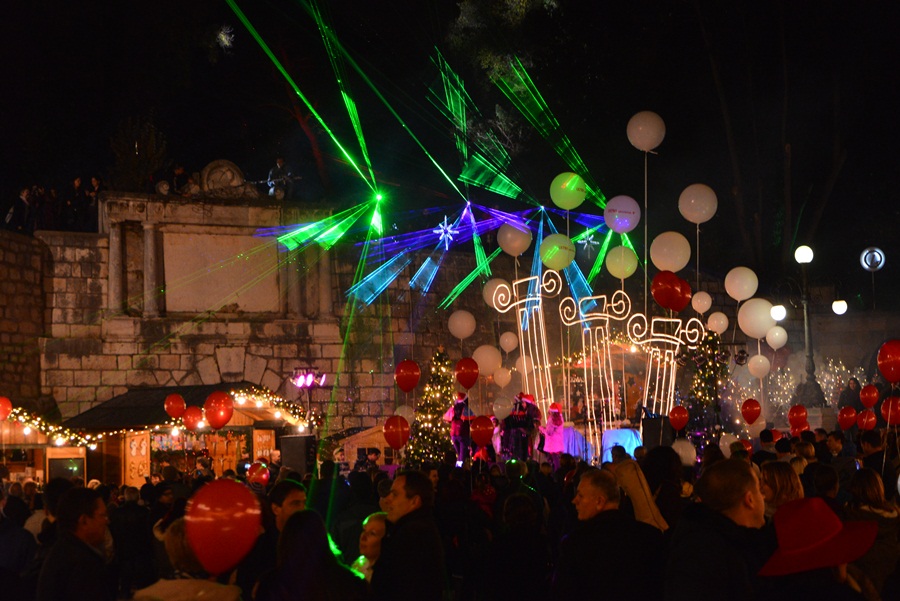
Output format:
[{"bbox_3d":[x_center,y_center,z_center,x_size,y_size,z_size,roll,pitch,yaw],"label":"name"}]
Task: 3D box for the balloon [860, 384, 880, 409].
[{"bbox_3d":[5.969,1.363,20.600,0.280,0.345,0.280,-2,-6,0],"label":"balloon"}]

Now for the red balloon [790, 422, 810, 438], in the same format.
[{"bbox_3d":[5.074,1.918,21.000,0.280,0.340,0.280,-2,-6,0],"label":"red balloon"}]

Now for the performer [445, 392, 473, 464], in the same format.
[{"bbox_3d":[0.161,2.601,27.193,0.450,1.740,0.550,3,-7,-35],"label":"performer"}]

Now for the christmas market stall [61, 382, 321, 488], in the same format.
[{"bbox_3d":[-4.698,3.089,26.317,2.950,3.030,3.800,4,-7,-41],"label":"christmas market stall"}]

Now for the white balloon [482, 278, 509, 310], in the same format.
[{"bbox_3d":[0.913,-0.116,28.000,0.550,0.600,0.550,-2,-6,0],"label":"white balloon"}]

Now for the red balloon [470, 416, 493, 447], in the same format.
[{"bbox_3d":[0.401,1.617,17.900,0.280,0.370,0.280,-2,-6,0],"label":"red balloon"}]

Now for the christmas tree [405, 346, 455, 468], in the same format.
[{"bbox_3d":[-0.256,2.237,27.500,1.300,2.750,1.300,-2,-6,0],"label":"christmas tree"}]

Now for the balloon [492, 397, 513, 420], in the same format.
[{"bbox_3d":[0.760,1.563,21.000,0.280,0.325,0.280,-1,-6,0],"label":"balloon"}]

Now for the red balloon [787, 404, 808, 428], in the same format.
[{"bbox_3d":[4.939,1.654,20.600,0.270,0.335,0.270,-2,-6,0],"label":"red balloon"}]

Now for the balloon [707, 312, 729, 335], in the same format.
[{"bbox_3d":[3.847,0.327,20.800,0.300,0.330,0.300,-2,-6,0],"label":"balloon"}]

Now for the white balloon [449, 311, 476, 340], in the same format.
[{"bbox_3d":[0.257,0.515,30.500,0.600,0.630,0.600,-1,-6,0],"label":"white balloon"}]

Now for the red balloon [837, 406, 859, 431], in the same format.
[{"bbox_3d":[5.704,1.692,20.800,0.270,0.340,0.270,-2,-6,0],"label":"red balloon"}]

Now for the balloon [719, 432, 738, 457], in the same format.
[{"bbox_3d":[3.847,2.020,20.000,0.280,0.340,0.280,-2,-6,0],"label":"balloon"}]

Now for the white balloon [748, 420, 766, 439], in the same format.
[{"bbox_3d":[4.664,1.926,22.000,0.290,0.330,0.290,-2,-6,0],"label":"white balloon"}]

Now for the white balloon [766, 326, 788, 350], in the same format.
[{"bbox_3d":[4.335,0.510,19.200,0.280,0.310,0.280,-1,-6,0],"label":"white balloon"}]

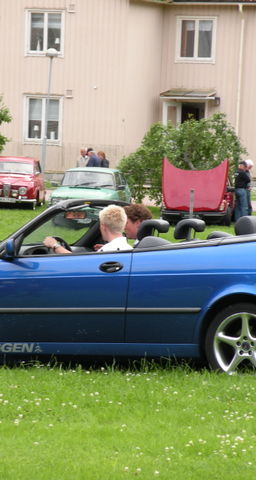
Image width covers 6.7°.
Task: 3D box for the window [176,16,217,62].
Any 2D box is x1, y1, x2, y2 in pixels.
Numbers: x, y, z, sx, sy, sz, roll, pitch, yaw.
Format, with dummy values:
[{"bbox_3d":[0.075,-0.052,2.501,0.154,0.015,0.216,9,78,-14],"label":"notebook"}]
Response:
[{"bbox_3d":[2.256,-6.643,73.000,1.320,1.500,0.150,3,2,16],"label":"window"}]

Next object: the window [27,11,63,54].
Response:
[{"bbox_3d":[-2.733,-6.807,72.000,1.300,1.450,0.150,3,2,16],"label":"window"}]

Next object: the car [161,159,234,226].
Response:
[{"bbox_3d":[2.015,-1.261,56.977,1.690,1.680,4.420,2,2,8],"label":"car"}]

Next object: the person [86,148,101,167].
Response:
[{"bbox_3d":[-0.966,-1.761,62.500,0.400,1.680,0.500,2,2,9],"label":"person"}]

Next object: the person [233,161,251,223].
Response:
[{"bbox_3d":[2.992,-1.292,58.000,0.450,1.610,0.450,1,3,-30],"label":"person"}]

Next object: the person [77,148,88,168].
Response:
[{"bbox_3d":[-1.274,-1.761,63.035,0.520,1.720,0.380,3,3,30],"label":"person"}]

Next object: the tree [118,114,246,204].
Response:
[{"bbox_3d":[1.602,-2.237,63.500,3.700,2.800,3.500,2,2,8],"label":"tree"}]

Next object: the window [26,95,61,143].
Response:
[{"bbox_3d":[-2.646,-3.727,68.500,1.300,1.480,0.150,3,3,21],"label":"window"}]

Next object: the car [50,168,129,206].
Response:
[{"bbox_3d":[-0.889,-1.213,56.014,1.660,1.430,4.300,2,2,4],"label":"car"}]

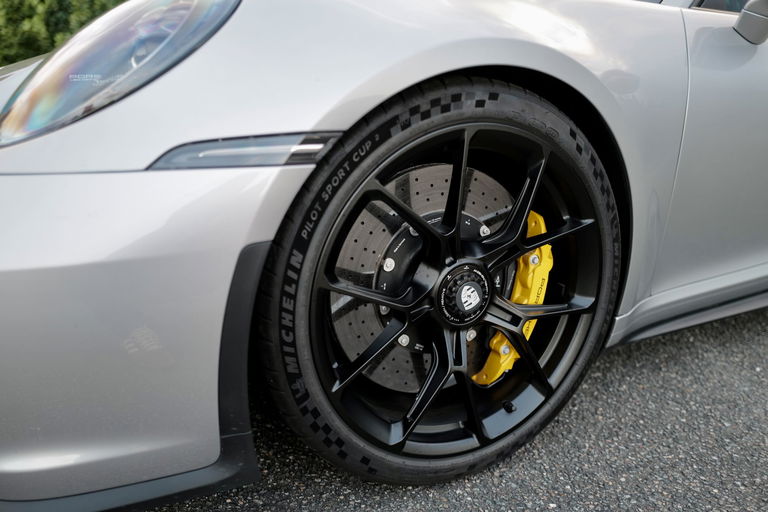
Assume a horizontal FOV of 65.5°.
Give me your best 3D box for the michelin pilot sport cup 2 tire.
[{"bbox_3d":[0.084,0.038,1.048,0.685,0.683,0.262,-9,17,-25],"label":"michelin pilot sport cup 2 tire"}]

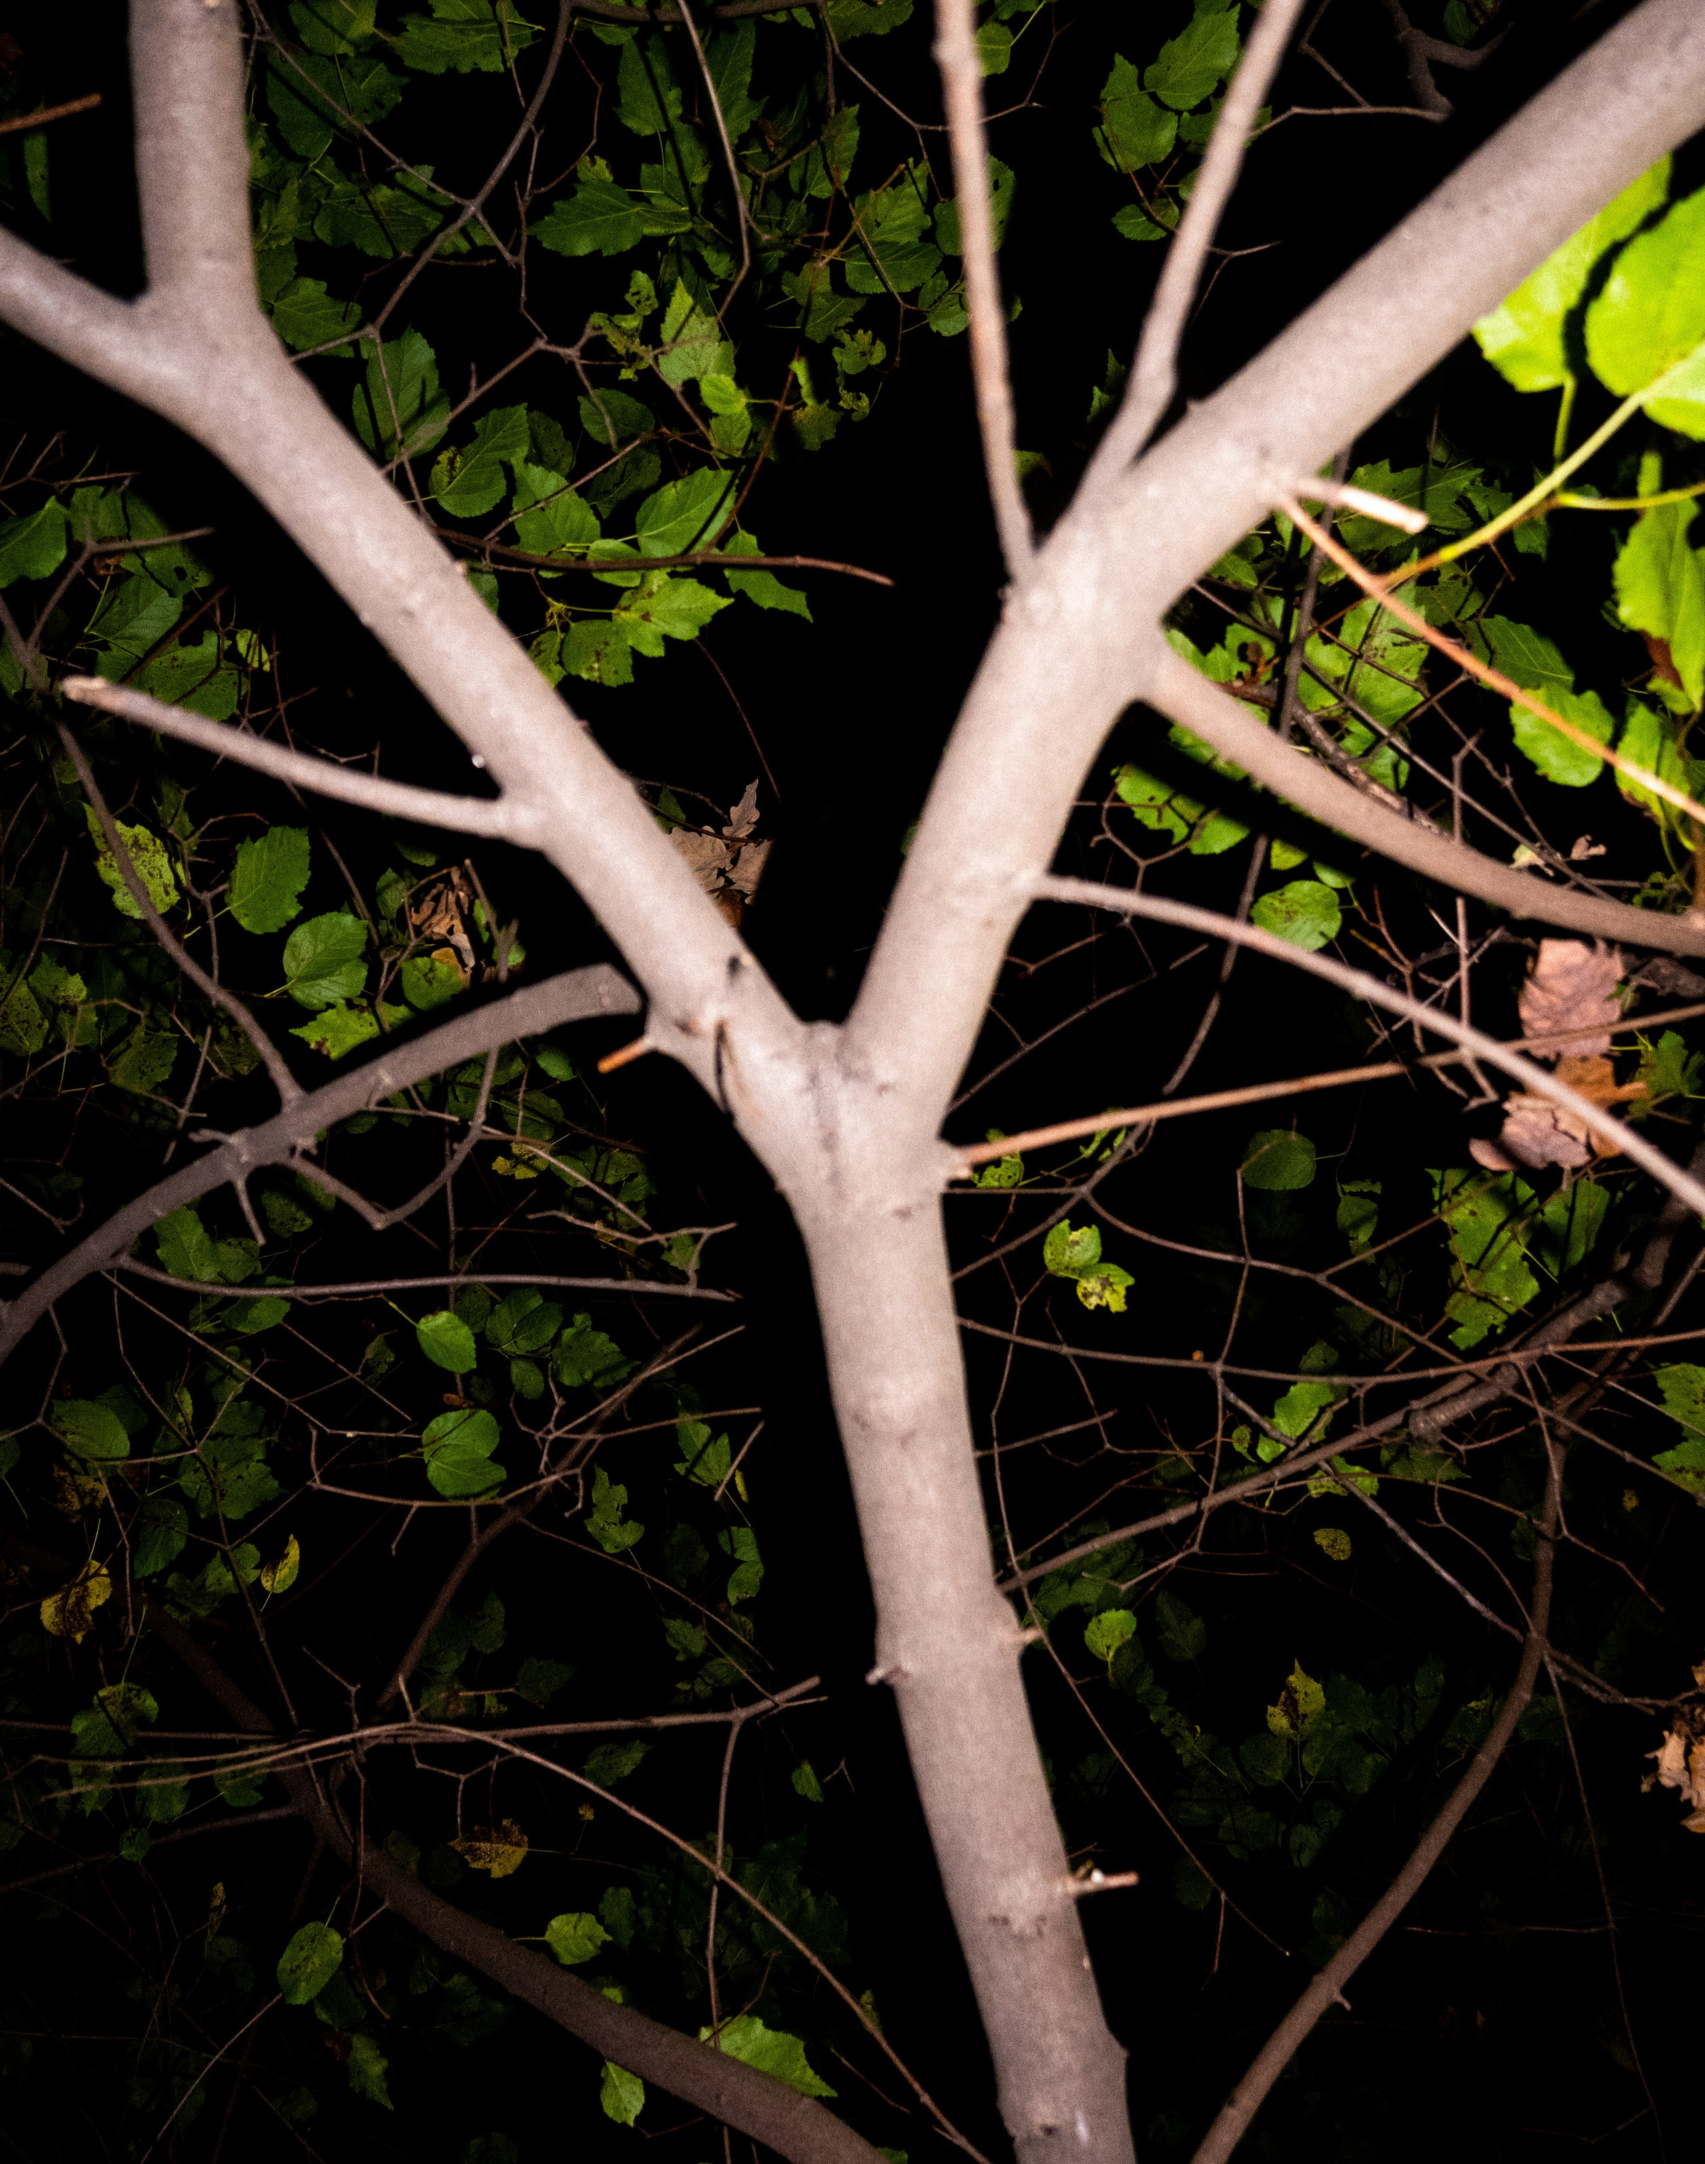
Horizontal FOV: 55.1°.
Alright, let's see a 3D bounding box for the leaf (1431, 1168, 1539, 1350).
[{"bbox_3d":[0.524,0.145,1.350,0.093,0.158,0.026,-6,-20,18],"label":"leaf"}]

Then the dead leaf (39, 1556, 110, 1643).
[{"bbox_3d":[-0.784,0.524,1.650,0.071,0.088,0.021,12,-32,-18],"label":"dead leaf"}]

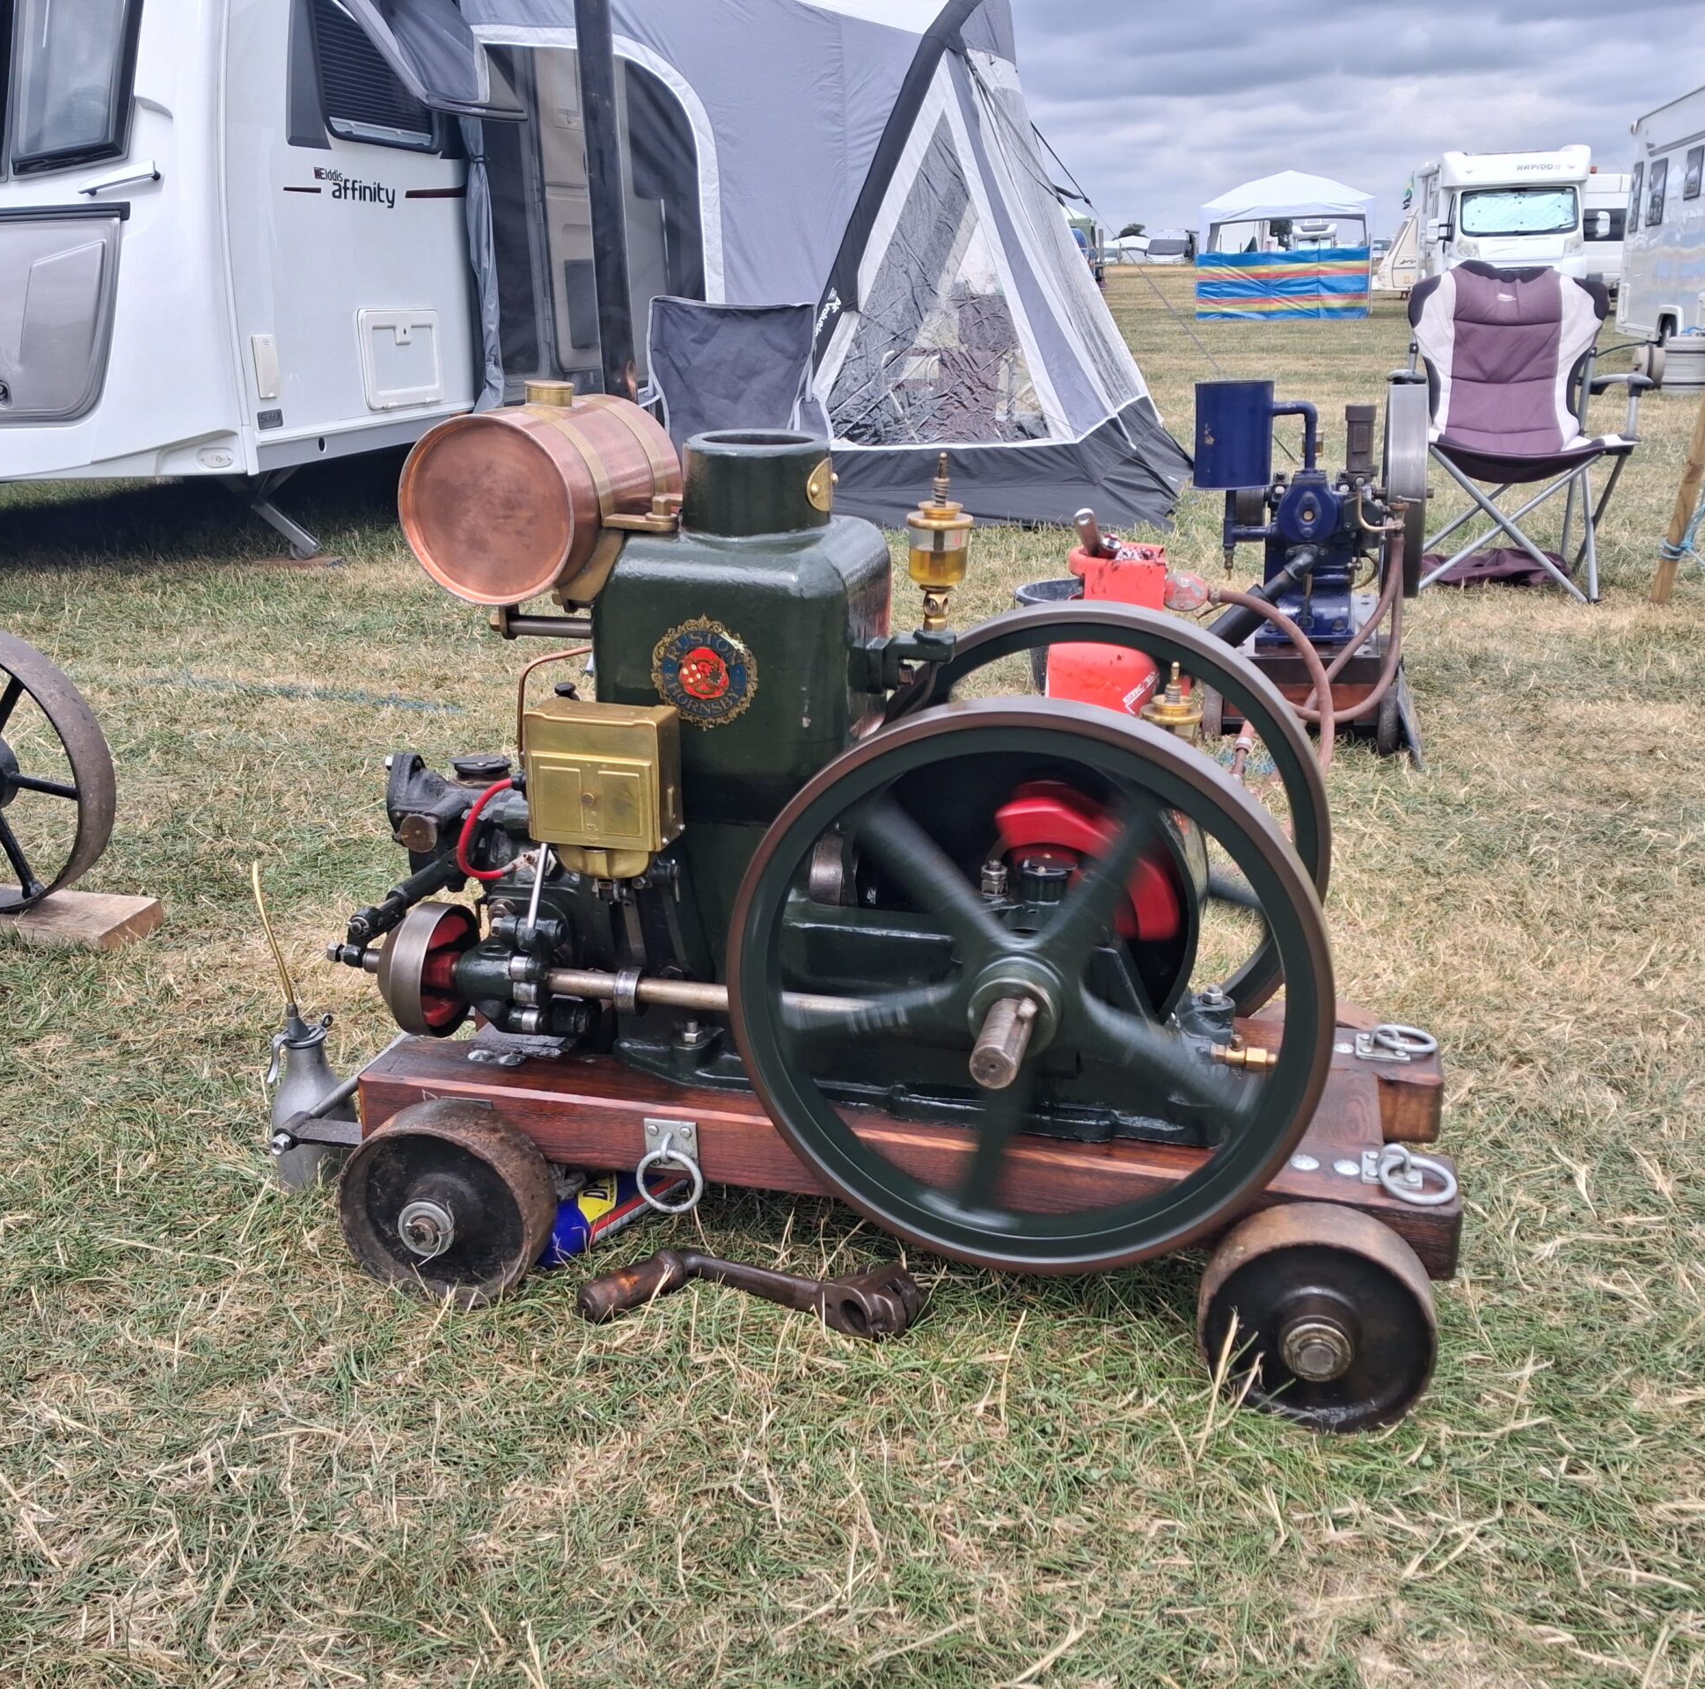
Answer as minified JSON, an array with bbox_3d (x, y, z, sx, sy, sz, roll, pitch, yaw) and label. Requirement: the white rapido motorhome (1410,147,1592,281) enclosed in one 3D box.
[{"bbox_3d":[11.851,-11.144,32.445,2.300,2.800,7.000,2,19,14],"label":"white rapido motorhome"}]

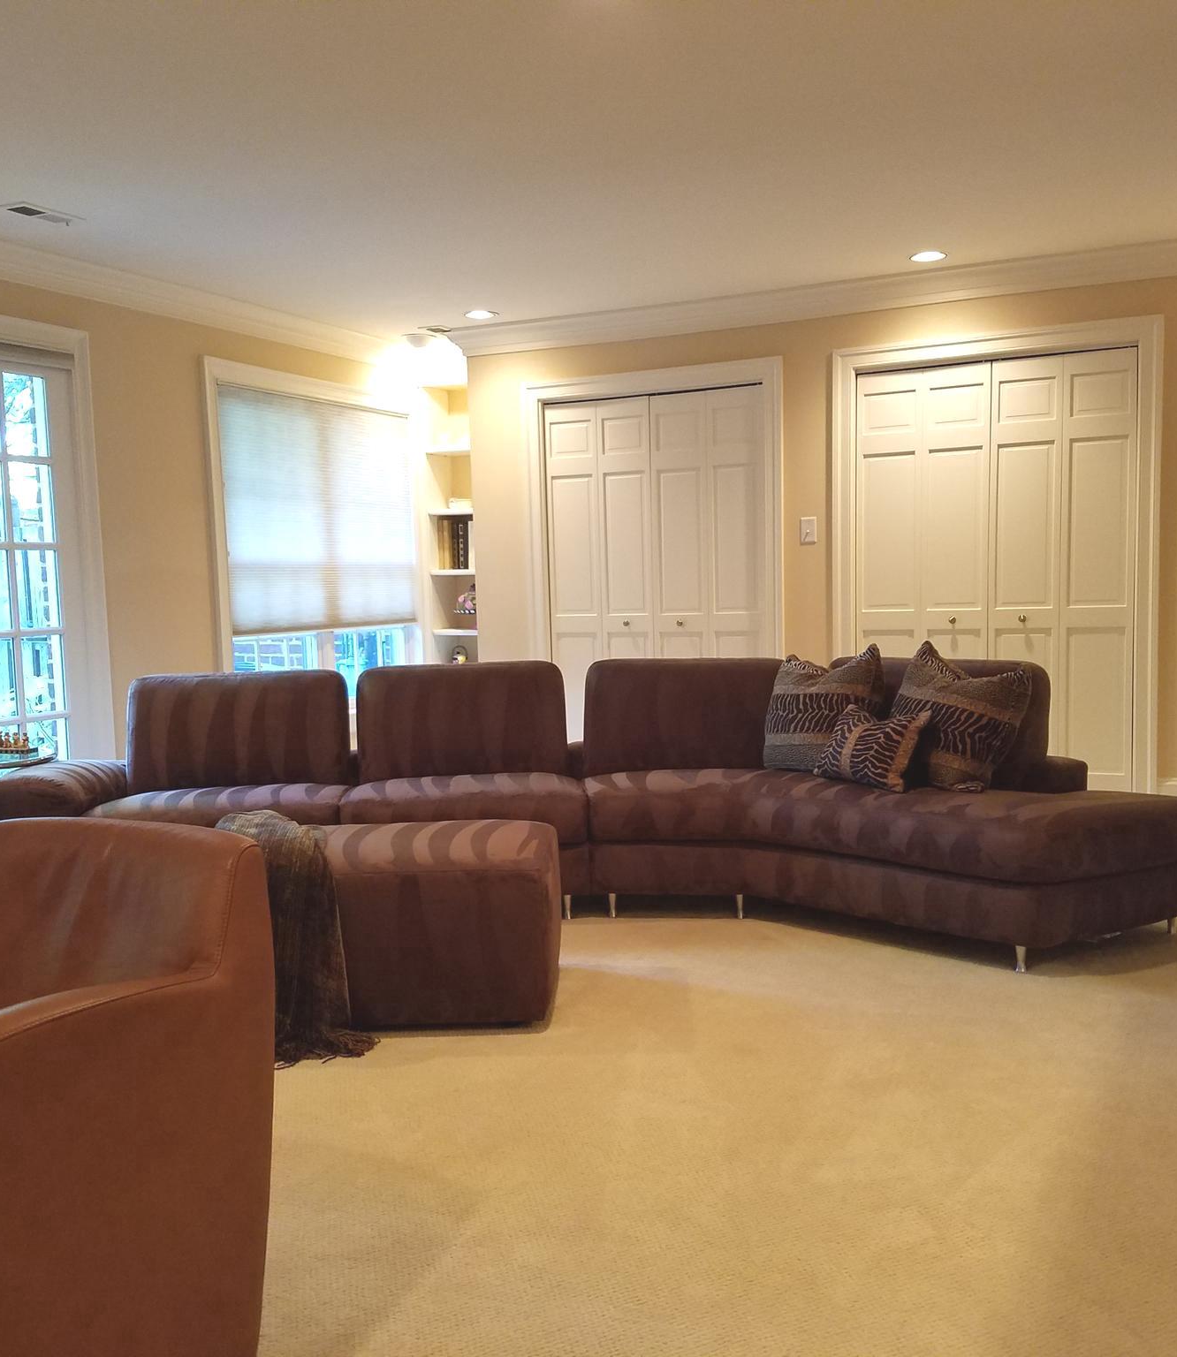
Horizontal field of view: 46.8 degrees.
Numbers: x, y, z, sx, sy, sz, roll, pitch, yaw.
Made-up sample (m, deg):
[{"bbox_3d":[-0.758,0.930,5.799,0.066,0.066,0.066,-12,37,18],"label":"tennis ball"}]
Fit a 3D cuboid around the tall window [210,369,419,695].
[{"bbox_3d":[-1.379,-0.655,7.090,0.110,1.780,1.770,1,5,26],"label":"tall window"}]

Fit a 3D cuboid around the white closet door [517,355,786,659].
[{"bbox_3d":[0.332,-0.502,7.020,1.420,2.140,0.100,1,5,26],"label":"white closet door"}]

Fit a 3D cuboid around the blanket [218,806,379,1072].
[{"bbox_3d":[-0.777,0.628,3.535,0.480,0.470,0.750,-2,4,-2],"label":"blanket"}]

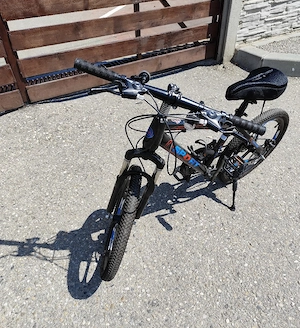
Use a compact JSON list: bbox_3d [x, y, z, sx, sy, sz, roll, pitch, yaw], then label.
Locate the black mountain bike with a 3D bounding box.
[{"bbox_3d":[0.339,-0.086,1.418,1.540,1.110,0.630,-23,43,-22],"label":"black mountain bike"}]

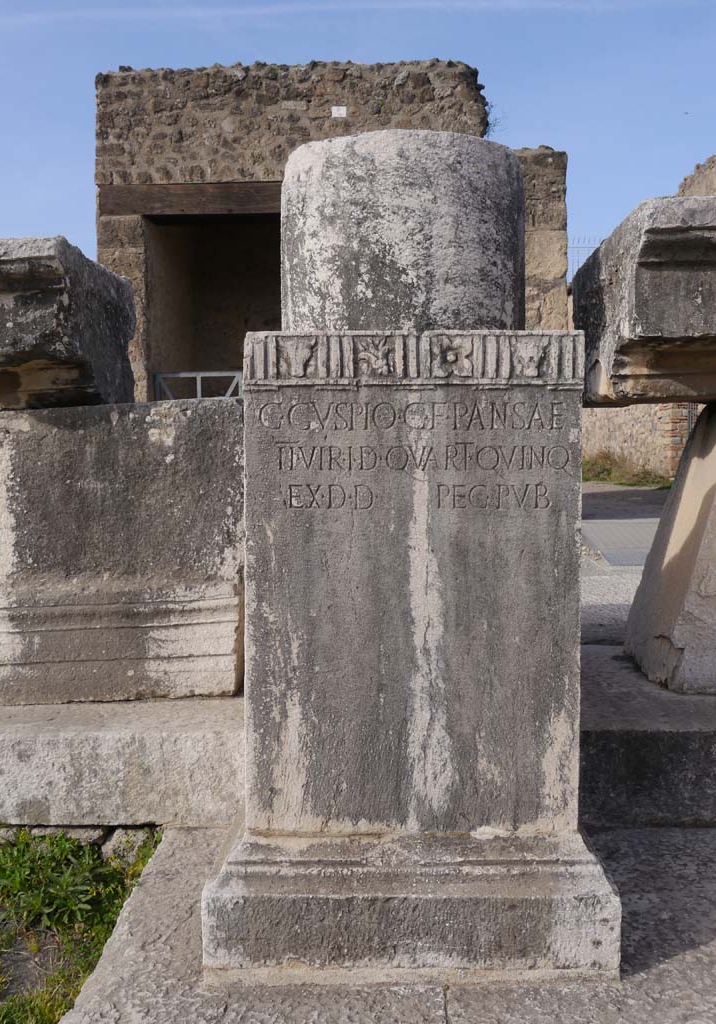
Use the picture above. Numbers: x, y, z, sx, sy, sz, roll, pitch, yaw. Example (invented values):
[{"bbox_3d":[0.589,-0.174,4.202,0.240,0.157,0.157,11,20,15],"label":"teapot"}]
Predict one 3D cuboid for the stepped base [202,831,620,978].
[{"bbox_3d":[0.117,0.791,2.456,0.855,0.275,0.803,0,4,1],"label":"stepped base"}]

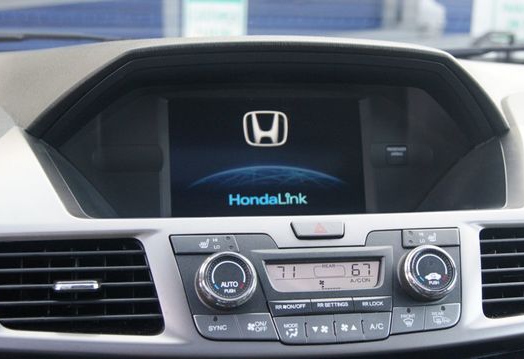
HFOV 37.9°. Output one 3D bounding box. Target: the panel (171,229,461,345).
[{"bbox_3d":[0.043,0.069,0.498,0.202,0.078,0.040,-1,-30,-11],"label":"panel"}]

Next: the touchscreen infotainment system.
[{"bbox_3d":[0.004,-0.021,0.694,0.177,0.107,0.020,-1,-8,-11],"label":"touchscreen infotainment system"}]

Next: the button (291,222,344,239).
[{"bbox_3d":[0.039,0.035,0.518,0.038,0.011,0.010,-1,-30,-11],"label":"button"}]

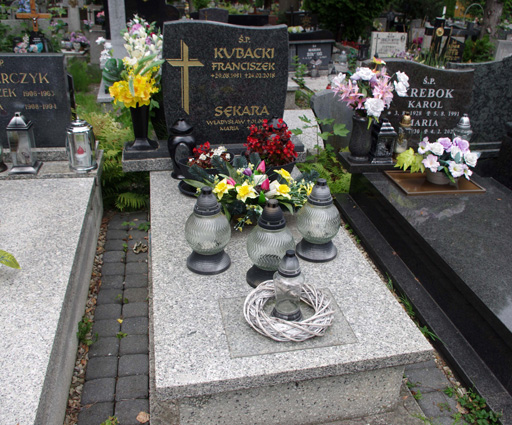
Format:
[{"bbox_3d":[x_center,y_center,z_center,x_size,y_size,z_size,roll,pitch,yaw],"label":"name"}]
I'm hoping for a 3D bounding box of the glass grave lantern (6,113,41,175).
[{"bbox_3d":[-1.281,-0.384,2.621,0.153,0.316,0.153,-3,22,-11],"label":"glass grave lantern"}]

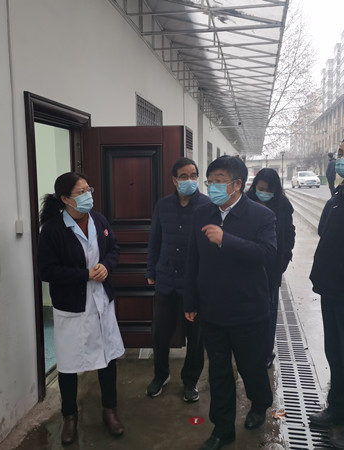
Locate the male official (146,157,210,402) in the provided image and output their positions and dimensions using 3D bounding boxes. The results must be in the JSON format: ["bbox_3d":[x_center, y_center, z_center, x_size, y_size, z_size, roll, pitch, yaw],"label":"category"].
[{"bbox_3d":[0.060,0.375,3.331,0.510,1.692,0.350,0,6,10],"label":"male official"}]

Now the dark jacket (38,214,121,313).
[{"bbox_3d":[-0.546,0.201,2.732,0.470,0.573,0.330,-5,8,-37],"label":"dark jacket"}]

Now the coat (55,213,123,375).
[{"bbox_3d":[-0.519,0.391,2.777,0.440,0.943,0.330,-5,8,-37],"label":"coat"}]

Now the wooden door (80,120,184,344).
[{"bbox_3d":[-0.308,0.131,4.105,0.845,1.945,0.070,-1,6,0],"label":"wooden door"}]

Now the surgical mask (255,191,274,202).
[{"bbox_3d":[0.736,-0.223,3.703,0.150,0.110,0.080,1,20,20],"label":"surgical mask"}]

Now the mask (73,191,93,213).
[{"bbox_3d":[-0.510,-0.135,2.684,0.085,0.120,0.140,-6,3,27],"label":"mask"}]

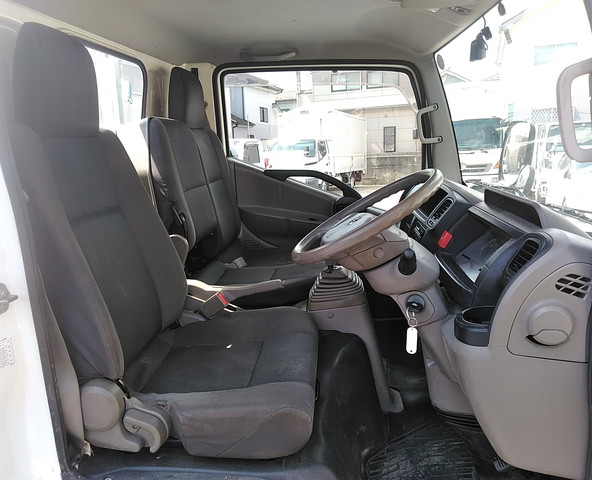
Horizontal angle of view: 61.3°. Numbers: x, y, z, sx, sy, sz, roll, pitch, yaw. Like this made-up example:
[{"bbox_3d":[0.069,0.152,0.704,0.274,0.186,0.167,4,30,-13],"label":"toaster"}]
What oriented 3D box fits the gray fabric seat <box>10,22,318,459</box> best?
[{"bbox_3d":[-0.289,-0.036,1.263,0.690,0.980,0.530,-1,11,3],"label":"gray fabric seat"}]

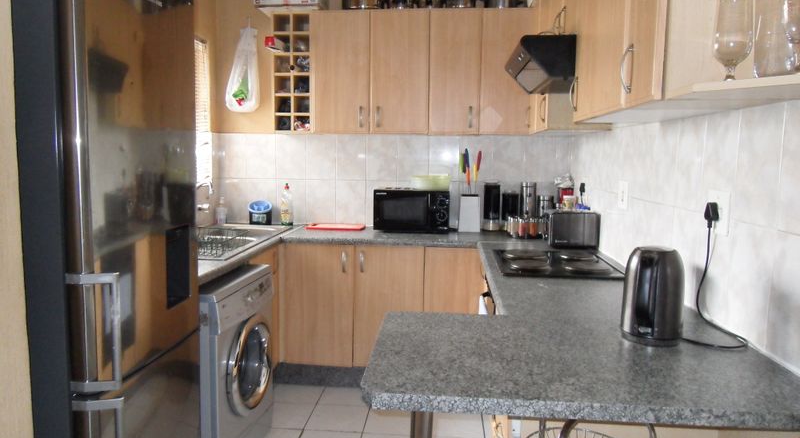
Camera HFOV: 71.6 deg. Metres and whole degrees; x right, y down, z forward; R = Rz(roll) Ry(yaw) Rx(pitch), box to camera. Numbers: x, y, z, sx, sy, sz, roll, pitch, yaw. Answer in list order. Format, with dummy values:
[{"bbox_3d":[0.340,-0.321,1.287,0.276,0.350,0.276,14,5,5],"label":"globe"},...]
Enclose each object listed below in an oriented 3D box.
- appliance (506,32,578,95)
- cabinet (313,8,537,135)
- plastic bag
[{"bbox_3d":[0.755,-0.666,2.449,0.520,0.159,0.600,1,6,5],"label":"appliance"},{"bbox_3d":[0.140,-0.897,3.503,1.320,0.728,0.335,1,6,5],"label":"cabinet"},{"bbox_3d":[-1.049,-0.992,3.691,0.240,0.568,0.130,1,6,5],"label":"plastic bag"}]

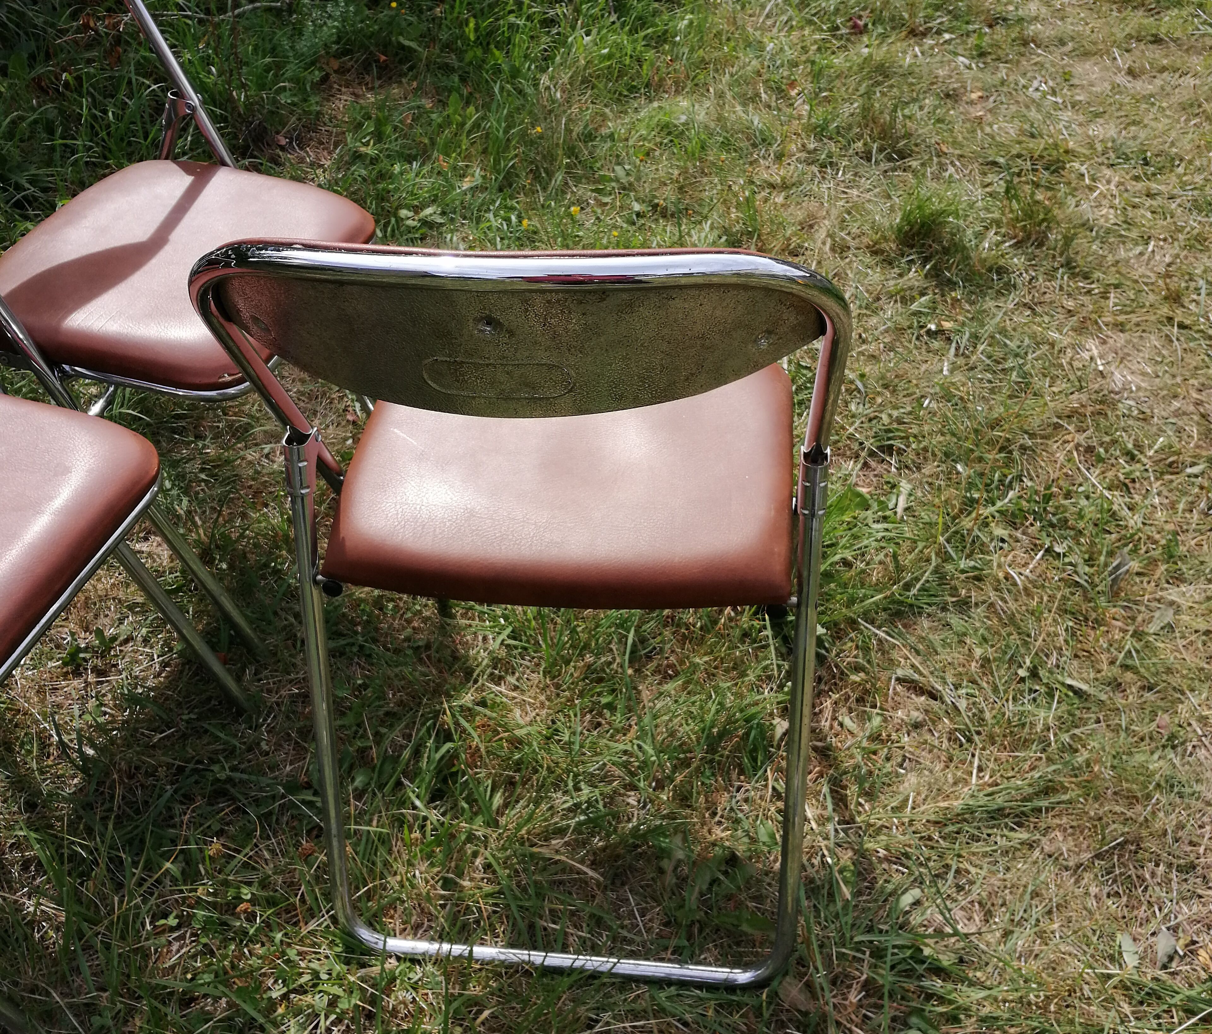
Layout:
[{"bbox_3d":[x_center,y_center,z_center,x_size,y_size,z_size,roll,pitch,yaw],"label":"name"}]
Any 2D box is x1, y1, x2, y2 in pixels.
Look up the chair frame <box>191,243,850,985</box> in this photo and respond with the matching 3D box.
[{"bbox_3d":[-0.030,-0.009,1.200,0.453,0.788,0.505,3,40,6],"label":"chair frame"}]

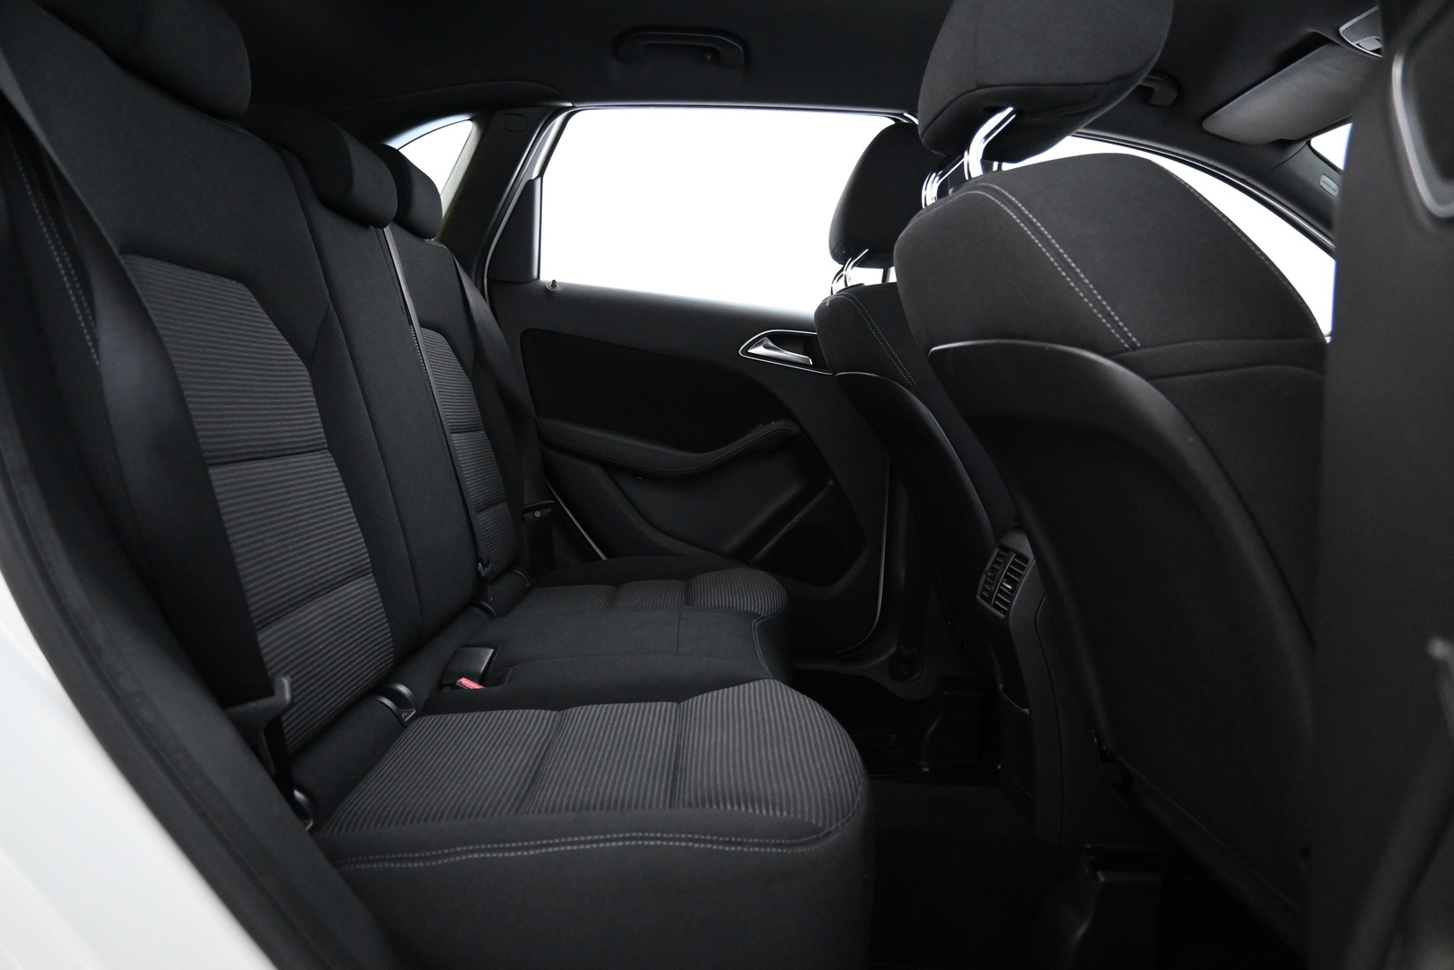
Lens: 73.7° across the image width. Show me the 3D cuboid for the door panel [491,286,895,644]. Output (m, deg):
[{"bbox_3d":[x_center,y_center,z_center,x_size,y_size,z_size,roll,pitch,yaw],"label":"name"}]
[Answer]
[{"bbox_3d":[-0.074,-0.034,1.940,0.800,0.700,0.120,3,5,-2],"label":"door panel"}]

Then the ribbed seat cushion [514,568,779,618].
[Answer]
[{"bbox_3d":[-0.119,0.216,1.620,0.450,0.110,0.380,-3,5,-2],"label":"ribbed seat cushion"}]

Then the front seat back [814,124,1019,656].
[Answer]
[{"bbox_3d":[0.369,-0.177,1.620,0.280,0.880,0.500,-19,5,0],"label":"front seat back"}]

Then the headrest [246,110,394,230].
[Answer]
[{"bbox_3d":[-0.538,-0.392,1.235,0.160,0.130,0.235,-7,5,-1],"label":"headrest"}]

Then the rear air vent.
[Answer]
[{"bbox_3d":[0.379,0.133,1.290,0.038,0.085,0.125,21,4,-3],"label":"rear air vent"}]

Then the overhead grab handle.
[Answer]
[{"bbox_3d":[-0.083,-0.790,1.755,0.235,0.050,0.045,3,5,-2],"label":"overhead grab handle"}]

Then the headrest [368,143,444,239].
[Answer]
[{"bbox_3d":[-0.543,-0.473,1.600,0.160,0.130,0.235,-7,5,-1],"label":"headrest"}]

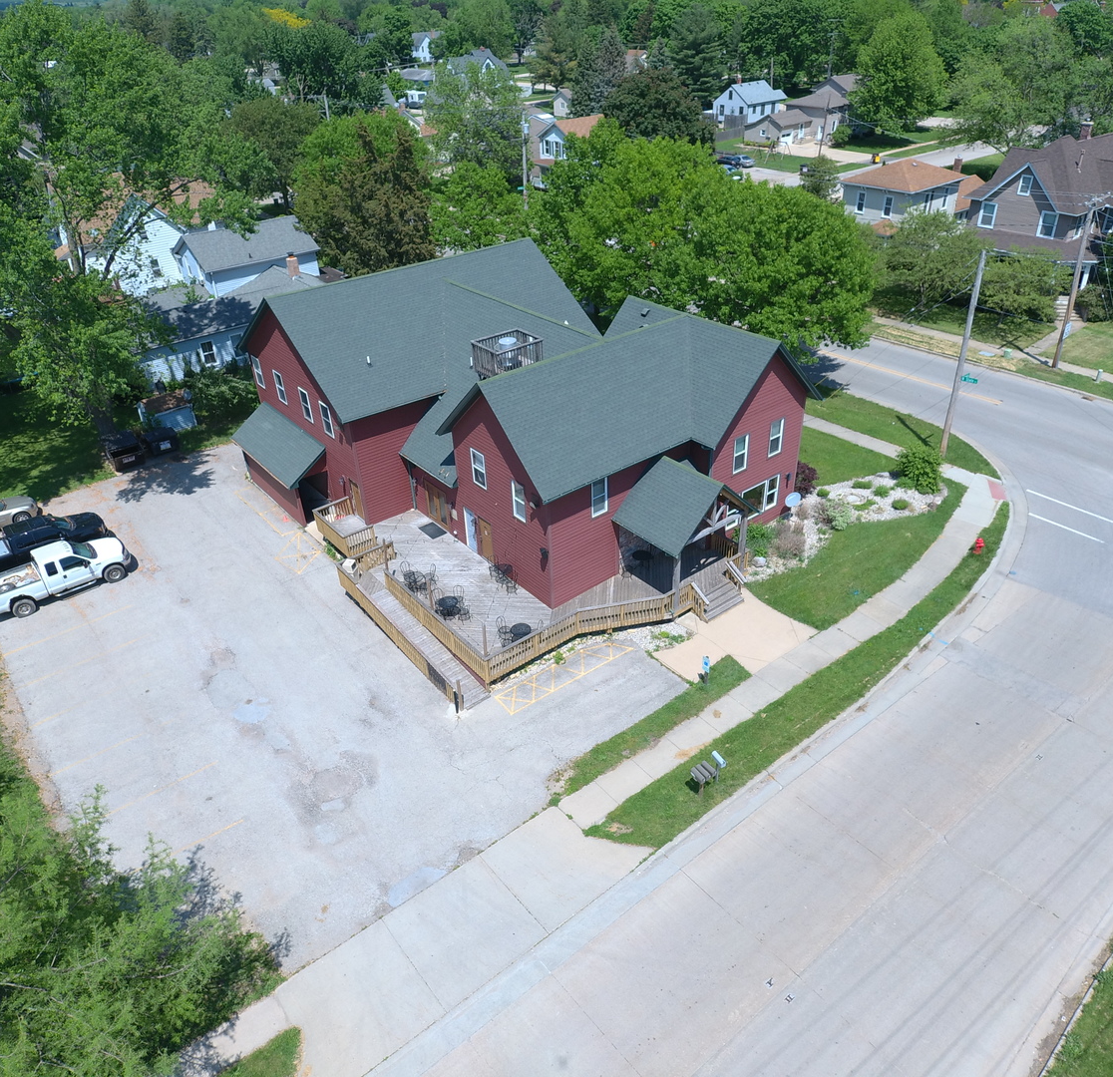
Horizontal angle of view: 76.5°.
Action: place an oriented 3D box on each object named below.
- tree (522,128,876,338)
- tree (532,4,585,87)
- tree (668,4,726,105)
[{"bbox_3d":[9.471,-19.984,48.324,14.000,13.000,22.000,-29,43,-32],"label":"tree"},{"bbox_3d":[-0.203,-113.963,163.982,12.880,16.040,12.880,-2,36,1],"label":"tree"},{"bbox_3d":[28.459,-95.696,139.518,11.933,16.165,11.933,-2,36,1],"label":"tree"}]

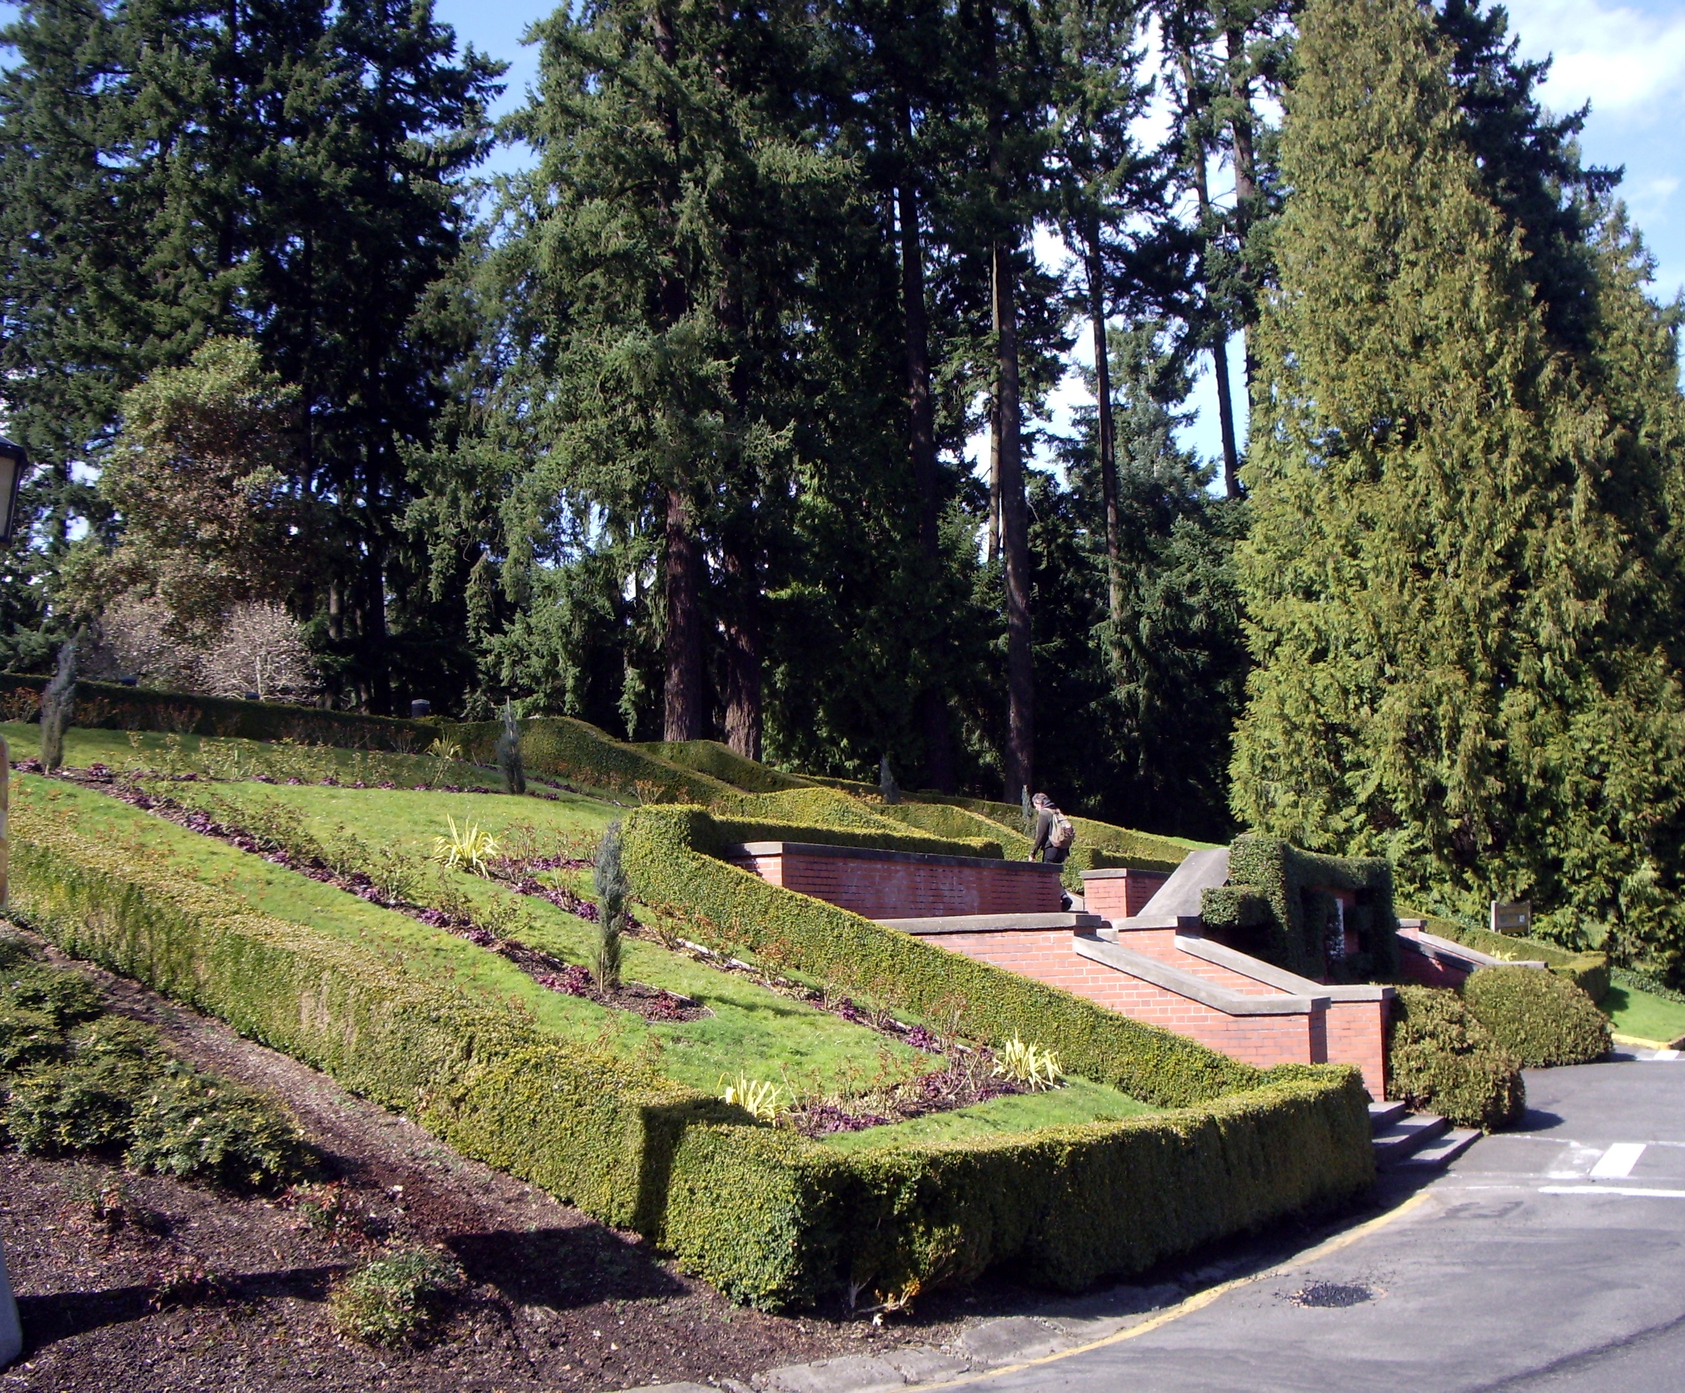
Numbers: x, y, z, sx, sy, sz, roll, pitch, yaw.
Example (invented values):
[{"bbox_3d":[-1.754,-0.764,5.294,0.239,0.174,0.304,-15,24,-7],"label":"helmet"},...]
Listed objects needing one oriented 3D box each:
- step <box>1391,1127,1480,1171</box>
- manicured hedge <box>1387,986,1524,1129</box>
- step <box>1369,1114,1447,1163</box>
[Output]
[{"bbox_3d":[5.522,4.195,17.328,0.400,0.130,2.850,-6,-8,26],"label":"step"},{"bbox_3d":[6.232,3.697,19.320,1.350,1.380,1.380,-6,-8,26],"label":"manicured hedge"},{"bbox_3d":[5.225,4.112,17.484,0.400,0.145,2.850,-6,-8,26],"label":"step"}]

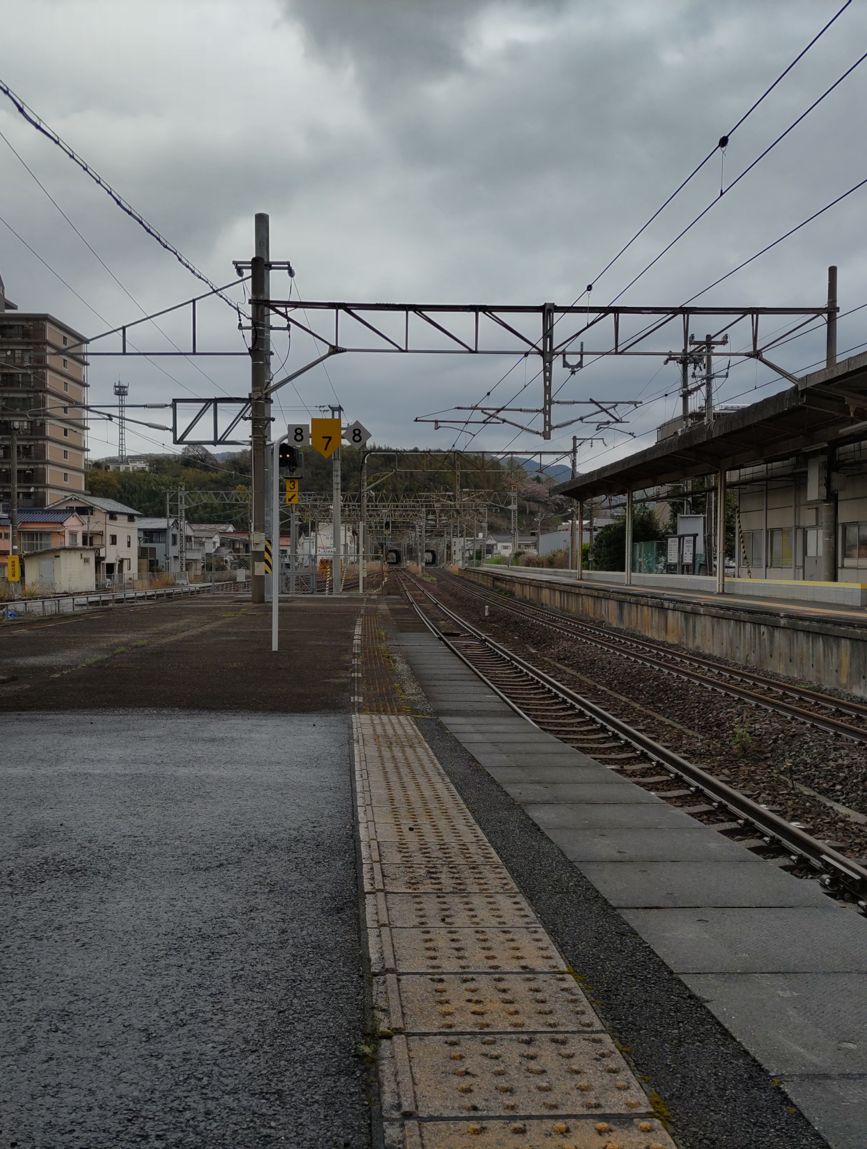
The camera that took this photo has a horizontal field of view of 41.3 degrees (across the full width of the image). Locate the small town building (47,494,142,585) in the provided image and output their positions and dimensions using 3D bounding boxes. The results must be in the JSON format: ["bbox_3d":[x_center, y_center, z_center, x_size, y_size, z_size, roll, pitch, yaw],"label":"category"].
[{"bbox_3d":[-36.200,-3.550,122.000,7.100,9.300,9.100,0,1,7],"label":"small town building"}]

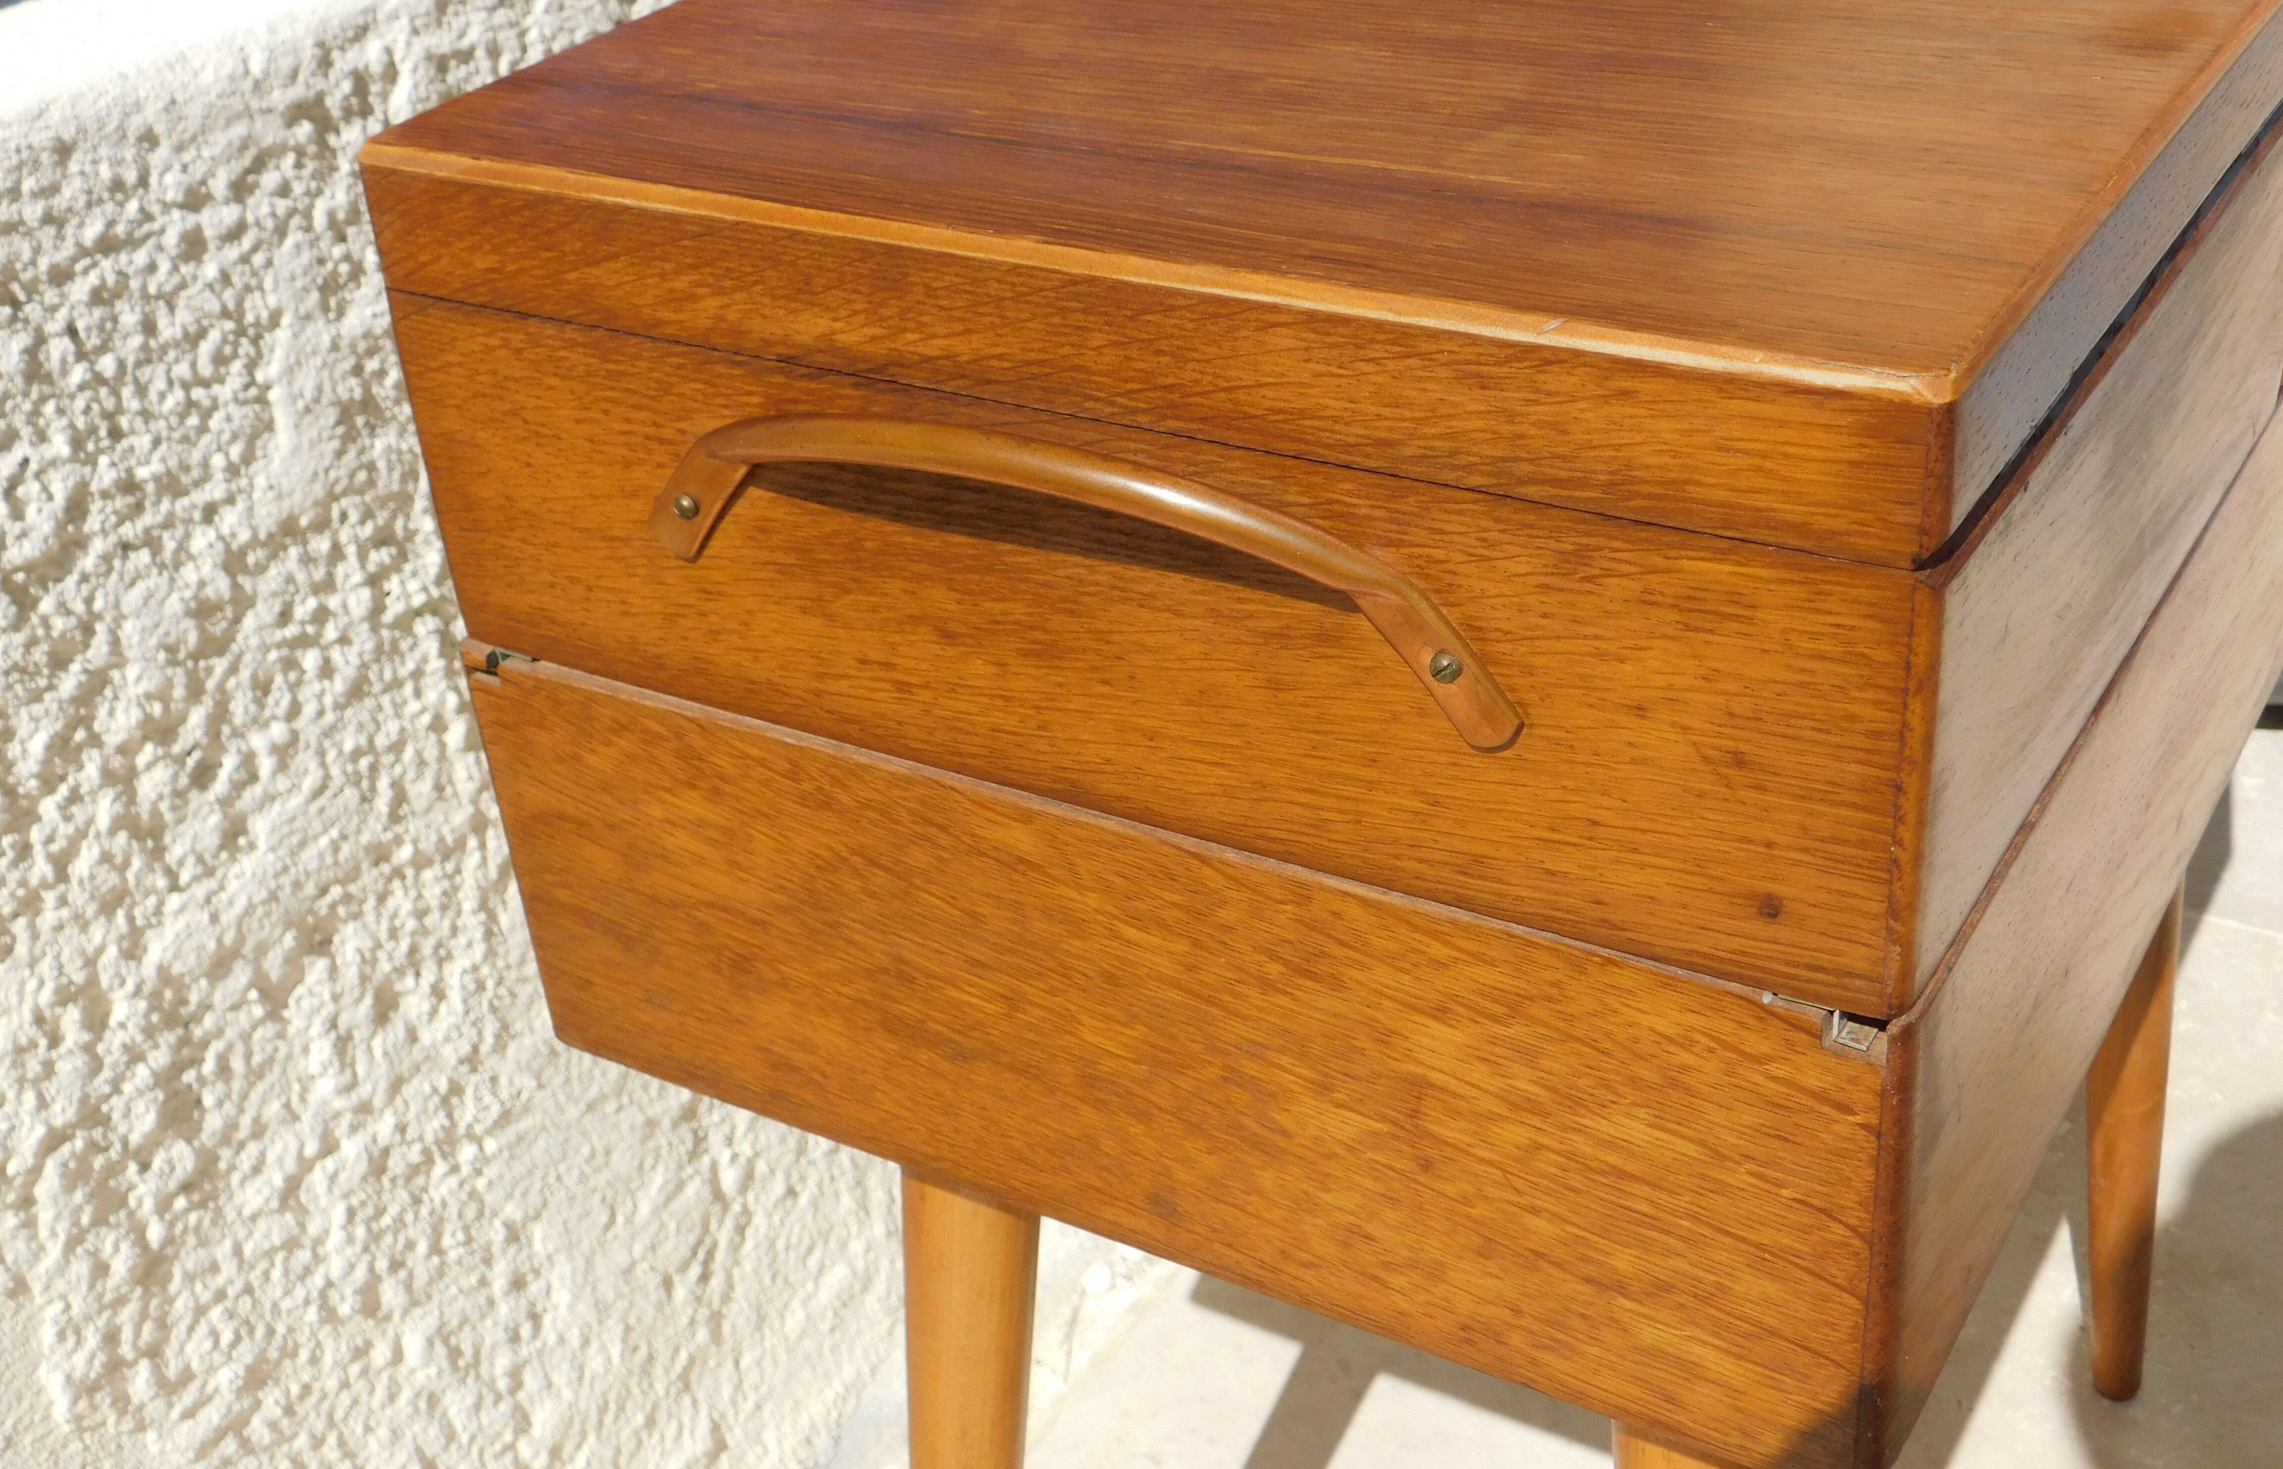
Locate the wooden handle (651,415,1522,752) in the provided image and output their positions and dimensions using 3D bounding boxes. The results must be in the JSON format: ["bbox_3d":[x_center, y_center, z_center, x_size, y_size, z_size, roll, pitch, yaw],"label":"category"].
[{"bbox_3d":[-0.021,-0.027,0.380,0.157,0.042,0.018,14,34,31],"label":"wooden handle"}]

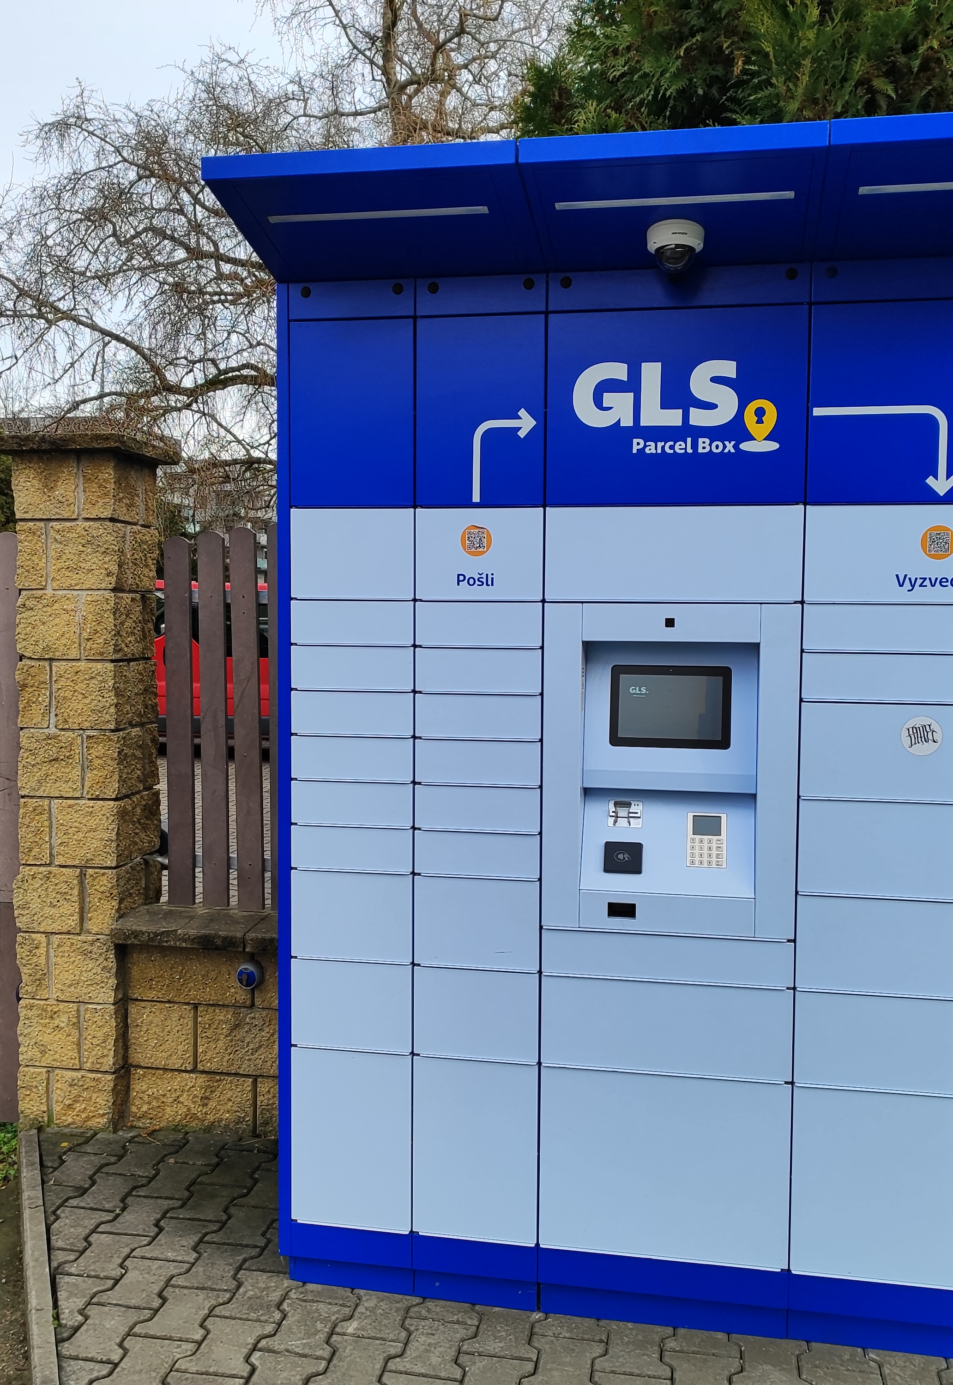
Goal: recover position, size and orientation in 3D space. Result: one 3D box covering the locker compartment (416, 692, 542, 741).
[{"bbox_3d":[0.049,0.039,2.982,0.275,0.093,0.480,1,4,11],"label":"locker compartment"}]

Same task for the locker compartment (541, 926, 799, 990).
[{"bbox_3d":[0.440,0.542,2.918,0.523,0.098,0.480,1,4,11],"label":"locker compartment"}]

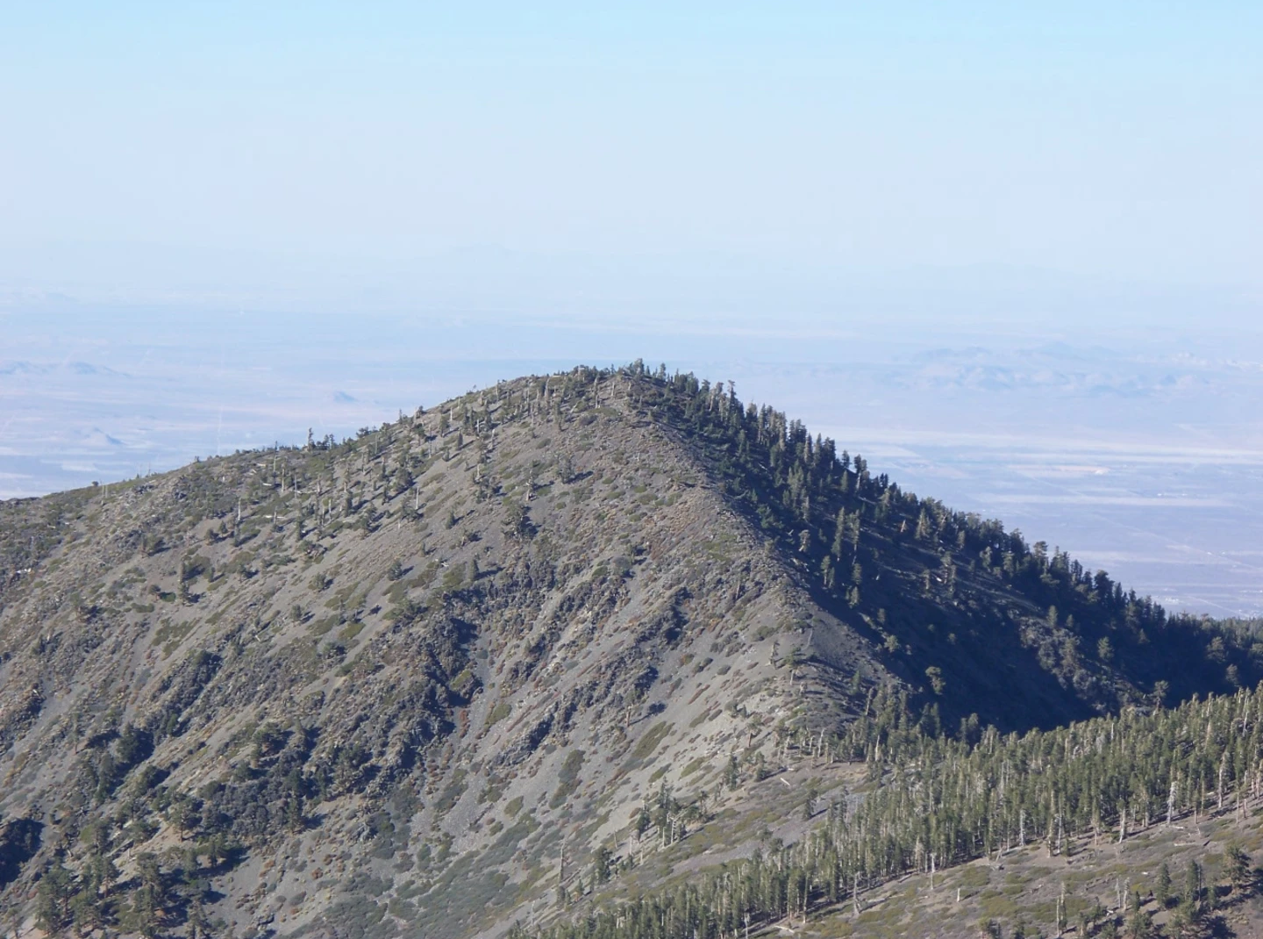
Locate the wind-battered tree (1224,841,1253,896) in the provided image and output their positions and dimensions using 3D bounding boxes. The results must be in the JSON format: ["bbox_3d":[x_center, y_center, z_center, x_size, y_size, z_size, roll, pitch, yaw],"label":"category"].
[{"bbox_3d":[297.430,195.868,2450.000,13.604,25.618,13.043,0,3,0],"label":"wind-battered tree"}]

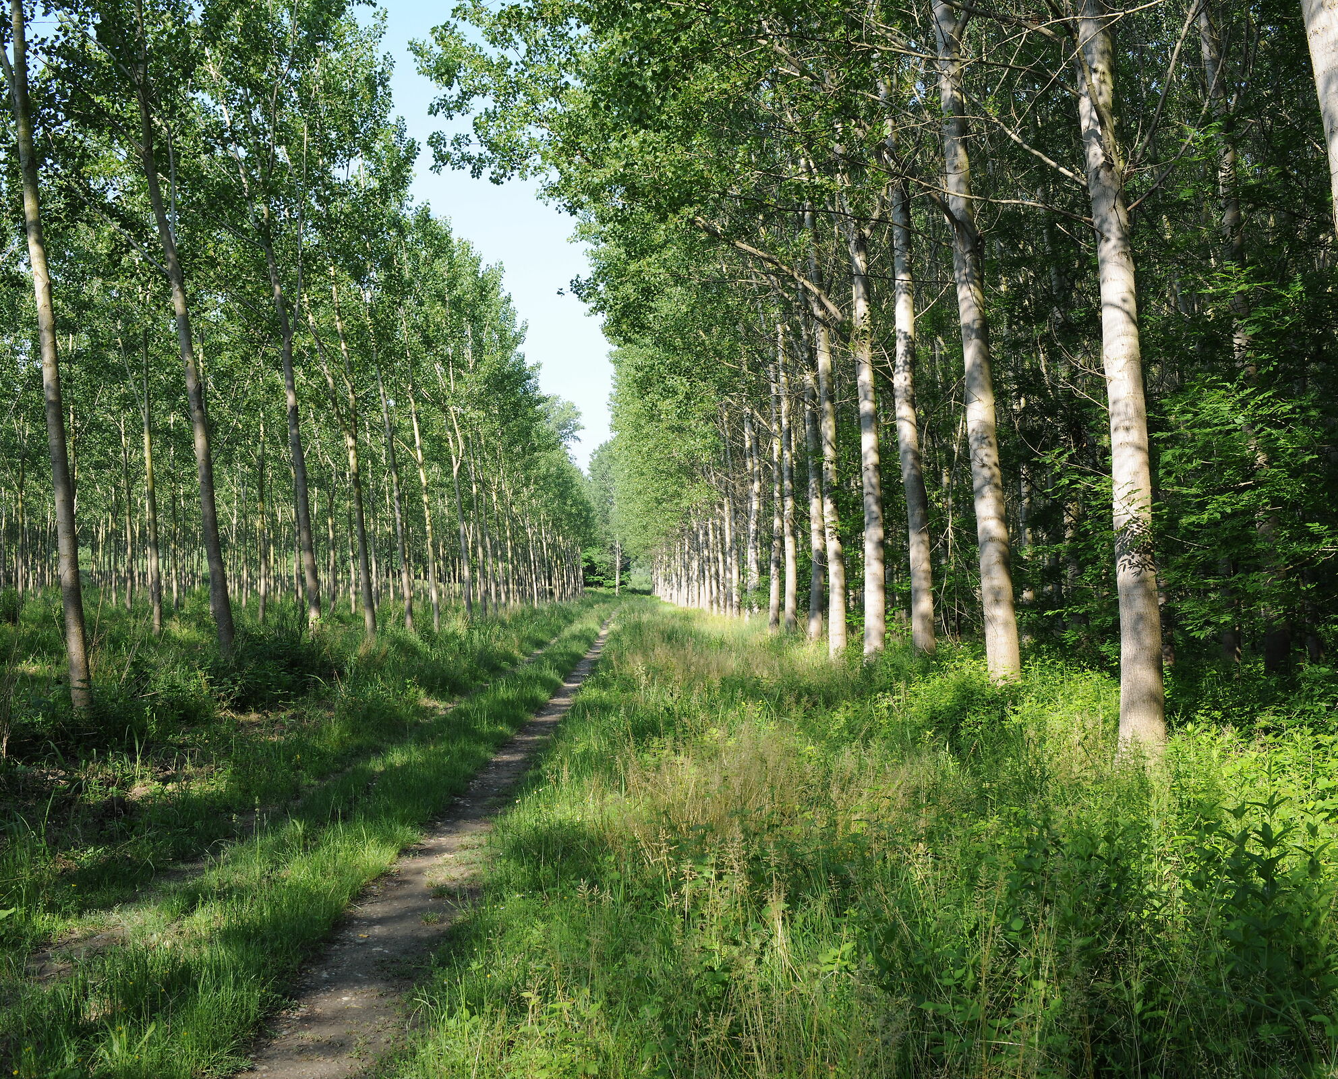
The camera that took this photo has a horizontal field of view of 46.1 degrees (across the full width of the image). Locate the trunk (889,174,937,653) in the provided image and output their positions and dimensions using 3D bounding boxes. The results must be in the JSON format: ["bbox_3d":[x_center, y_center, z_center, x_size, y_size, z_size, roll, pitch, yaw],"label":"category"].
[{"bbox_3d":[3.750,-1.824,24.307,0.460,7.710,0.420,-3,-2,0],"label":"trunk"}]

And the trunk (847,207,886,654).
[{"bbox_3d":[3.649,-1.836,29.015,0.460,8.280,0.420,-2,-2,0],"label":"trunk"}]

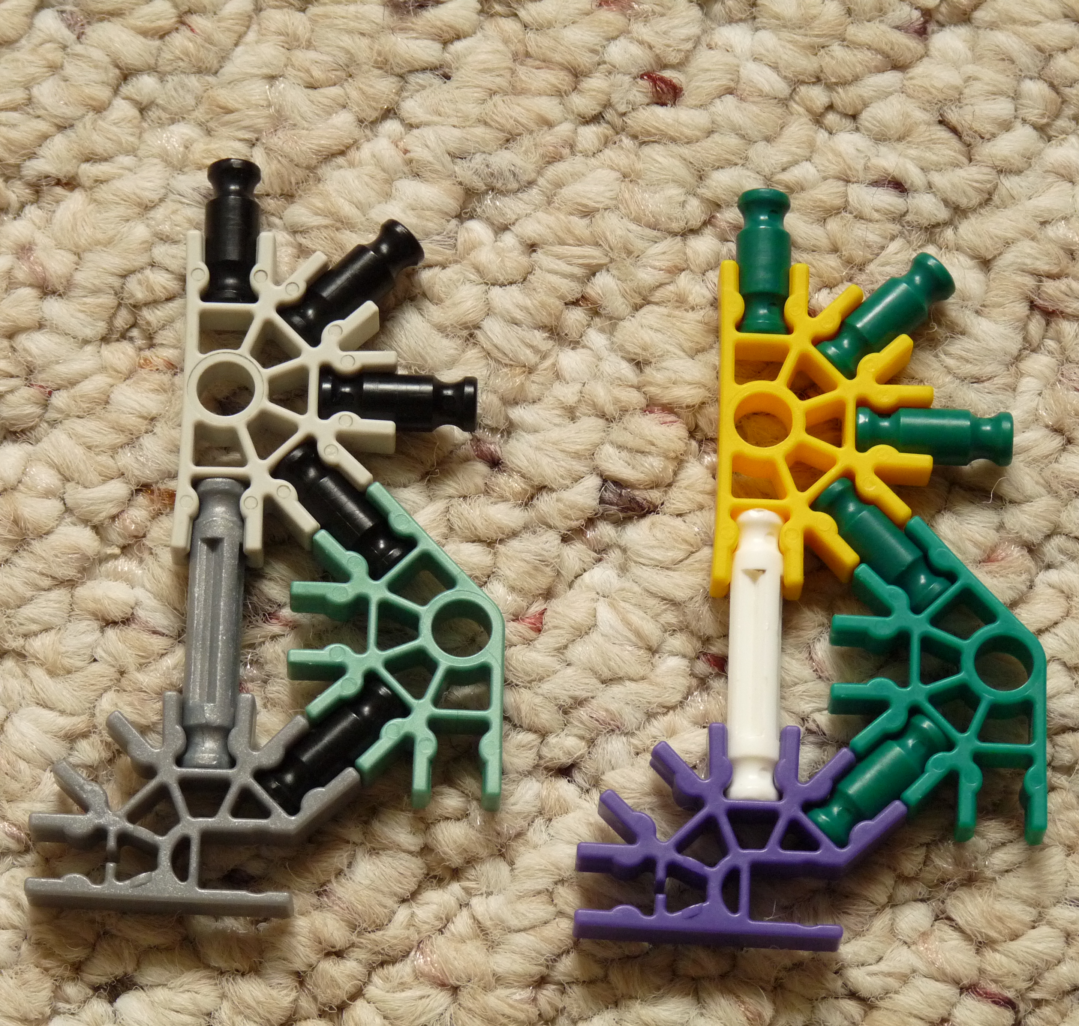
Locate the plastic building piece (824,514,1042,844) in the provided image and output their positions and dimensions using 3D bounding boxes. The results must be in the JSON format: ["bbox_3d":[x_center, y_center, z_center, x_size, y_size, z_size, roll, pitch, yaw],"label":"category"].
[{"bbox_3d":[0.043,0.018,0.586,0.023,0.006,0.035,2,70,0],"label":"plastic building piece"}]

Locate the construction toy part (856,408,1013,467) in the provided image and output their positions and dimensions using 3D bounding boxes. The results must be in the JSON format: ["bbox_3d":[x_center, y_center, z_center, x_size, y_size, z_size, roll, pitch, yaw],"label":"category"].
[{"bbox_3d":[0.043,-0.009,0.595,0.017,0.006,0.006,2,70,0],"label":"construction toy part"}]

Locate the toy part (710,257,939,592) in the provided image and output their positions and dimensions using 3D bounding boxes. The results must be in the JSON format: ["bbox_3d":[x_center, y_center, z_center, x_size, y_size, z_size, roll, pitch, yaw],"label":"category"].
[{"bbox_3d":[0.031,-0.009,0.595,0.023,0.006,0.037,2,70,0],"label":"toy part"}]

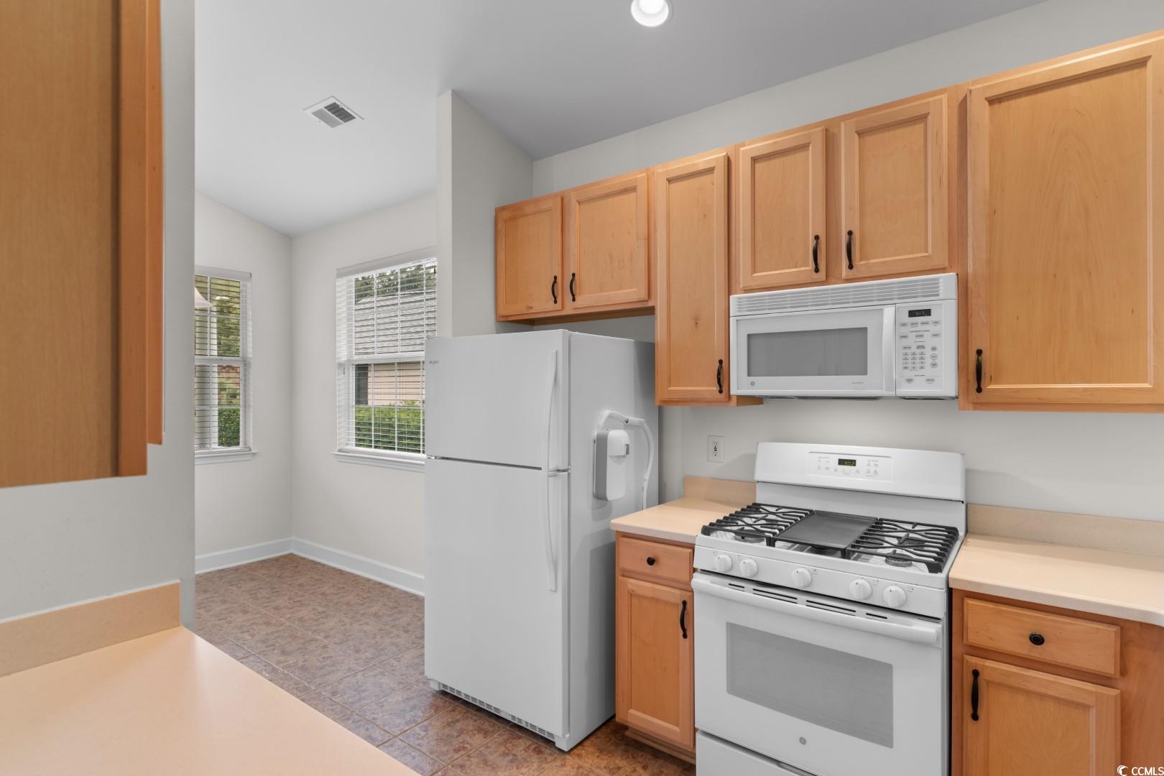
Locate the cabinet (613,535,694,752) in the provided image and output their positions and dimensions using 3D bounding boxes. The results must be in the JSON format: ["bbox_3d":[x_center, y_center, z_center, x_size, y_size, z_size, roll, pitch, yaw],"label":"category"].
[{"bbox_3d":[0.468,1.010,2.469,0.379,0.883,0.633,0,0,37],"label":"cabinet"}]

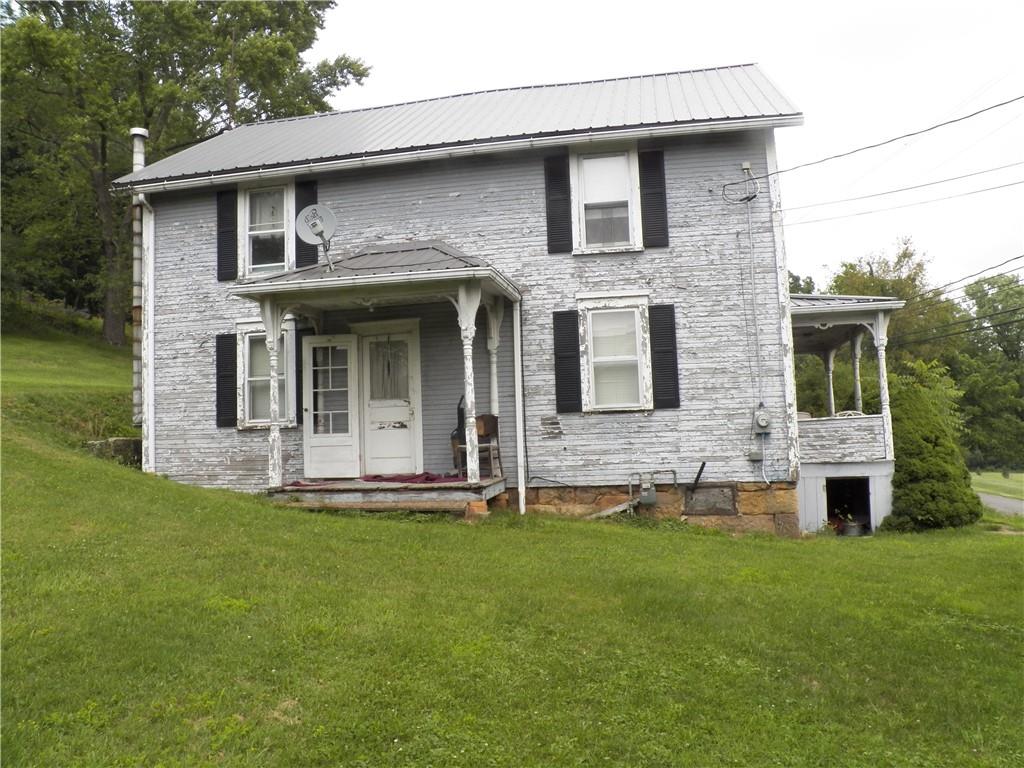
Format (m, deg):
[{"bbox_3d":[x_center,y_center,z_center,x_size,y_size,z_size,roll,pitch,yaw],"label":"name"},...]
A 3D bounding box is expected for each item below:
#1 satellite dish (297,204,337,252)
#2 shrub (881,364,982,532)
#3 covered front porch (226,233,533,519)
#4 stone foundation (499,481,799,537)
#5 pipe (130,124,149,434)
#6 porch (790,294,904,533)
[{"bbox_3d":[-2.485,-1.990,10.531,0.490,0.560,0.380,-1,-5,-13],"label":"satellite dish"},{"bbox_3d":[5.760,0.841,11.490,1.300,2.280,1.300,-3,-5,10],"label":"shrub"},{"bbox_3d":[-1.660,-0.208,10.909,3.440,3.790,1.840,-3,-5,10],"label":"covered front porch"},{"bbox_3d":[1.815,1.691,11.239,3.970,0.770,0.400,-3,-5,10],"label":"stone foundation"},{"bbox_3d":[-6.089,-1.761,13.500,0.280,4.910,0.280,-3,-5,10],"label":"pipe"},{"bbox_3d":[4.766,0.366,12.685,1.450,3.420,3.950,-3,-5,10],"label":"porch"}]

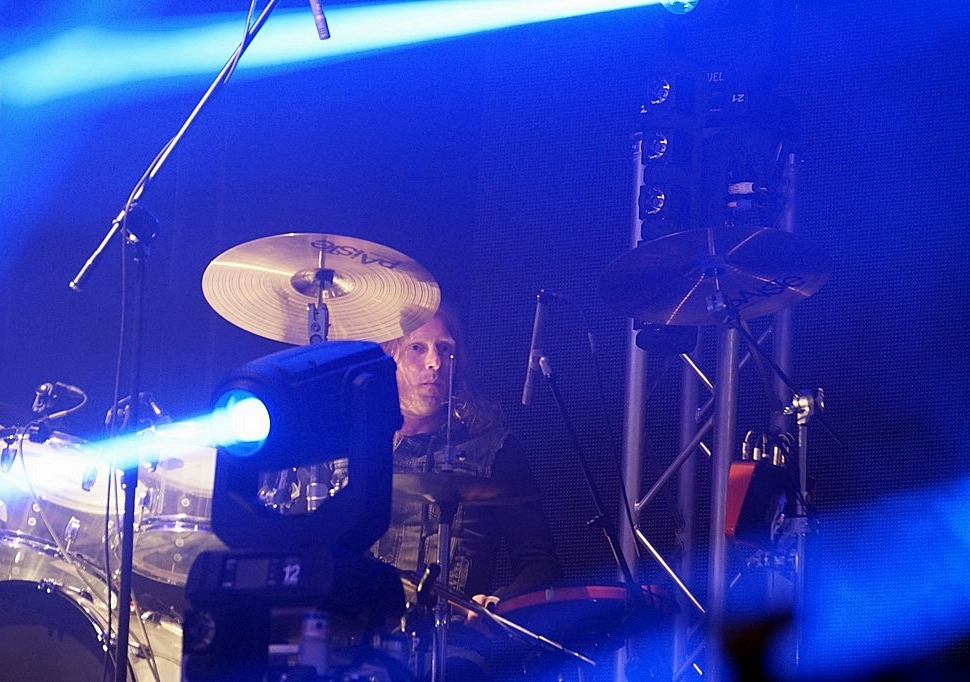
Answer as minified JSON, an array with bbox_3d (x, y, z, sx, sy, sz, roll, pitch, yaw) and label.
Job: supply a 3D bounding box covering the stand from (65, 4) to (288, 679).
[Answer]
[{"bbox_3d":[-0.617,0.190,8.880,0.650,1.800,0.550,5,-7,-22],"label":"stand"}]

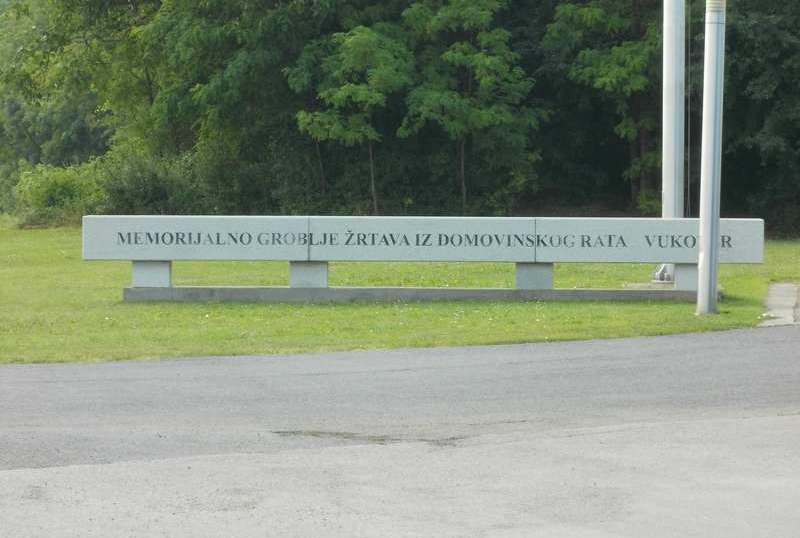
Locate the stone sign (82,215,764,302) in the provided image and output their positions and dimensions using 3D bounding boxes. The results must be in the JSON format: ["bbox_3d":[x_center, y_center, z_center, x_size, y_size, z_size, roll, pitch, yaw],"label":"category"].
[{"bbox_3d":[0.232,-0.104,32.510,6.802,0.848,0.420,0,3,2],"label":"stone sign"}]

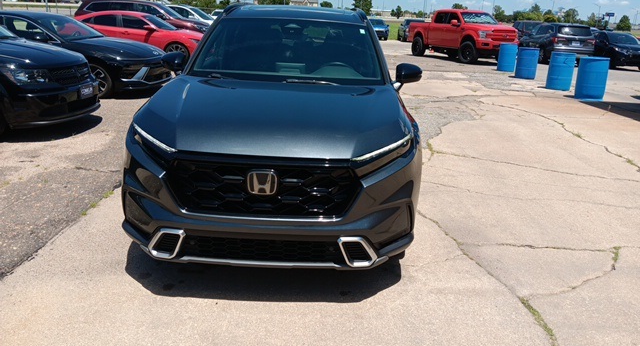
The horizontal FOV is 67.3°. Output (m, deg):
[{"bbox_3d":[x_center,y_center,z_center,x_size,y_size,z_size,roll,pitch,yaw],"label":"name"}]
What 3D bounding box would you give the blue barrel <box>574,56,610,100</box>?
[{"bbox_3d":[5.943,-2.043,10.495,0.590,0.900,0.590,11,20,27],"label":"blue barrel"}]

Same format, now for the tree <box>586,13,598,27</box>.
[{"bbox_3d":[47.321,-26.115,84.135,1.842,3.423,1.842,12,21,26],"label":"tree"}]

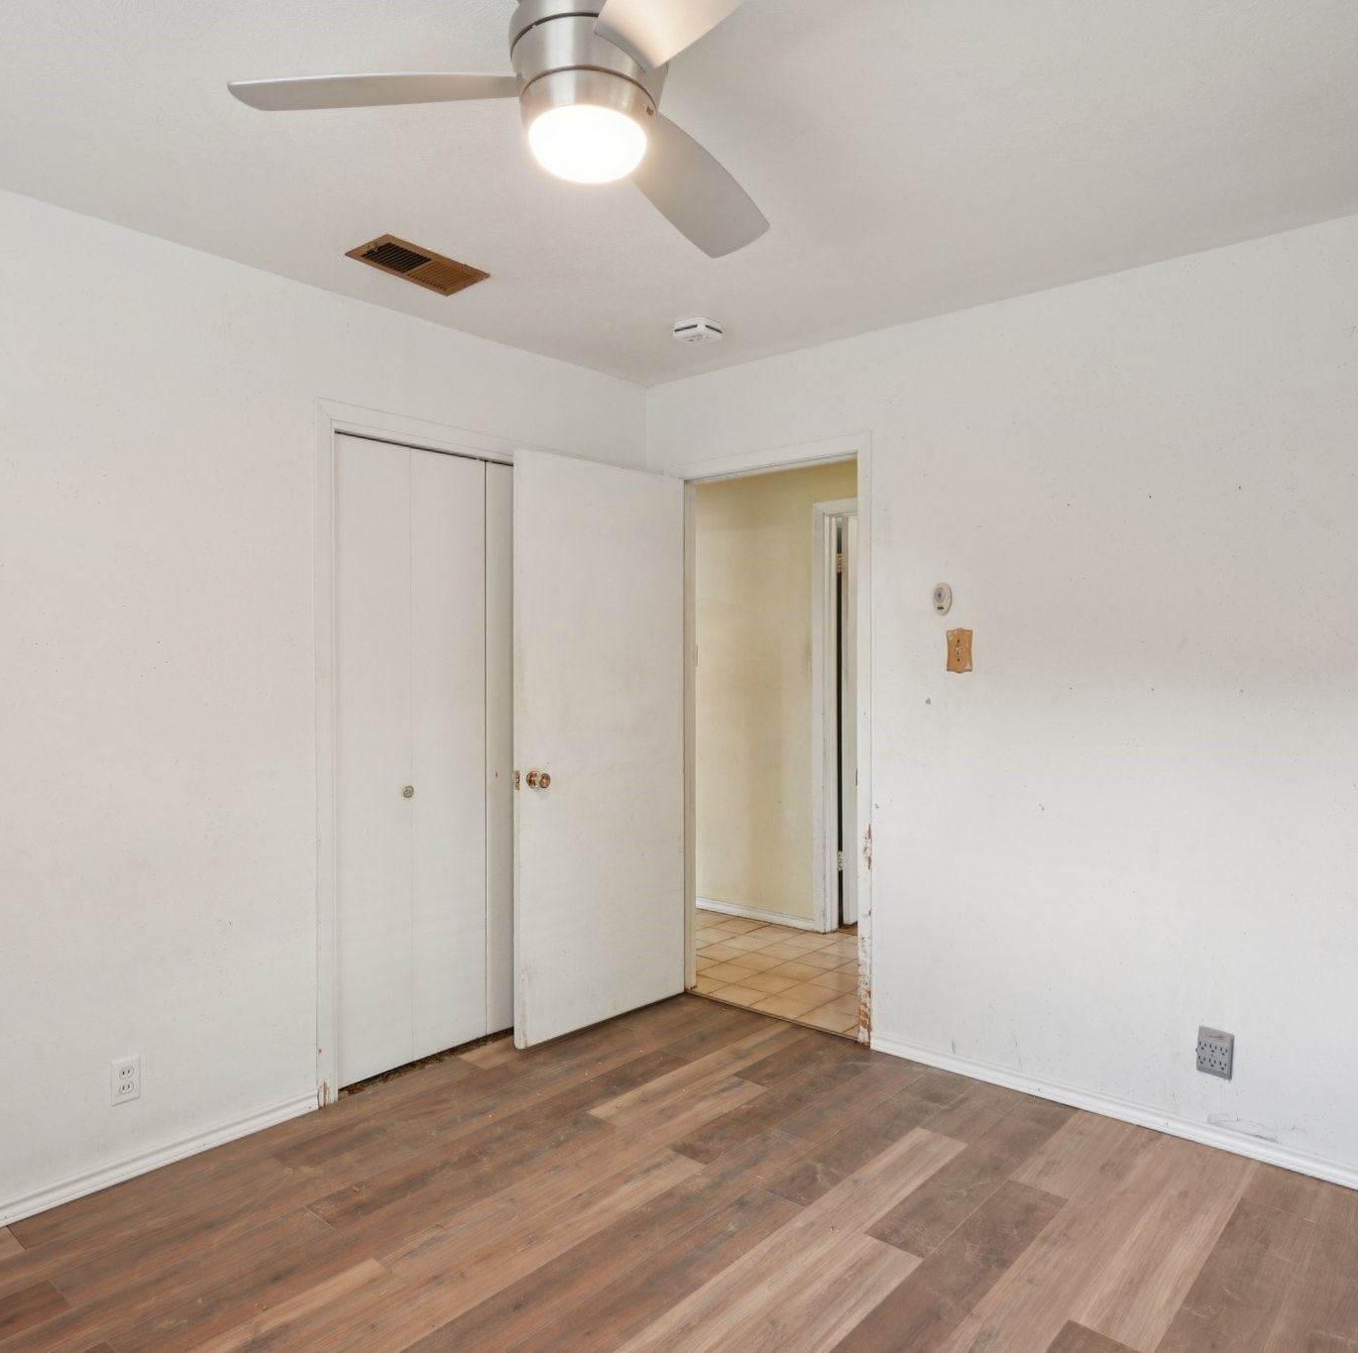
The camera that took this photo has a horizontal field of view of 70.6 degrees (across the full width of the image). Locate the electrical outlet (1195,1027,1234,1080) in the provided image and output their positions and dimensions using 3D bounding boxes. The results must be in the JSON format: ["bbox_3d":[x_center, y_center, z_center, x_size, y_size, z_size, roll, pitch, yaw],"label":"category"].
[{"bbox_3d":[1.456,1.022,2.598,0.080,0.118,0.030,1,1,41],"label":"electrical outlet"}]

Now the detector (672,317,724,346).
[{"bbox_3d":[0.066,-1.139,3.169,0.132,0.041,0.132,1,1,41],"label":"detector"}]

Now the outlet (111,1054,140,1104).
[{"bbox_3d":[-1.421,1.040,2.463,0.007,0.114,0.070,1,1,41],"label":"outlet"}]

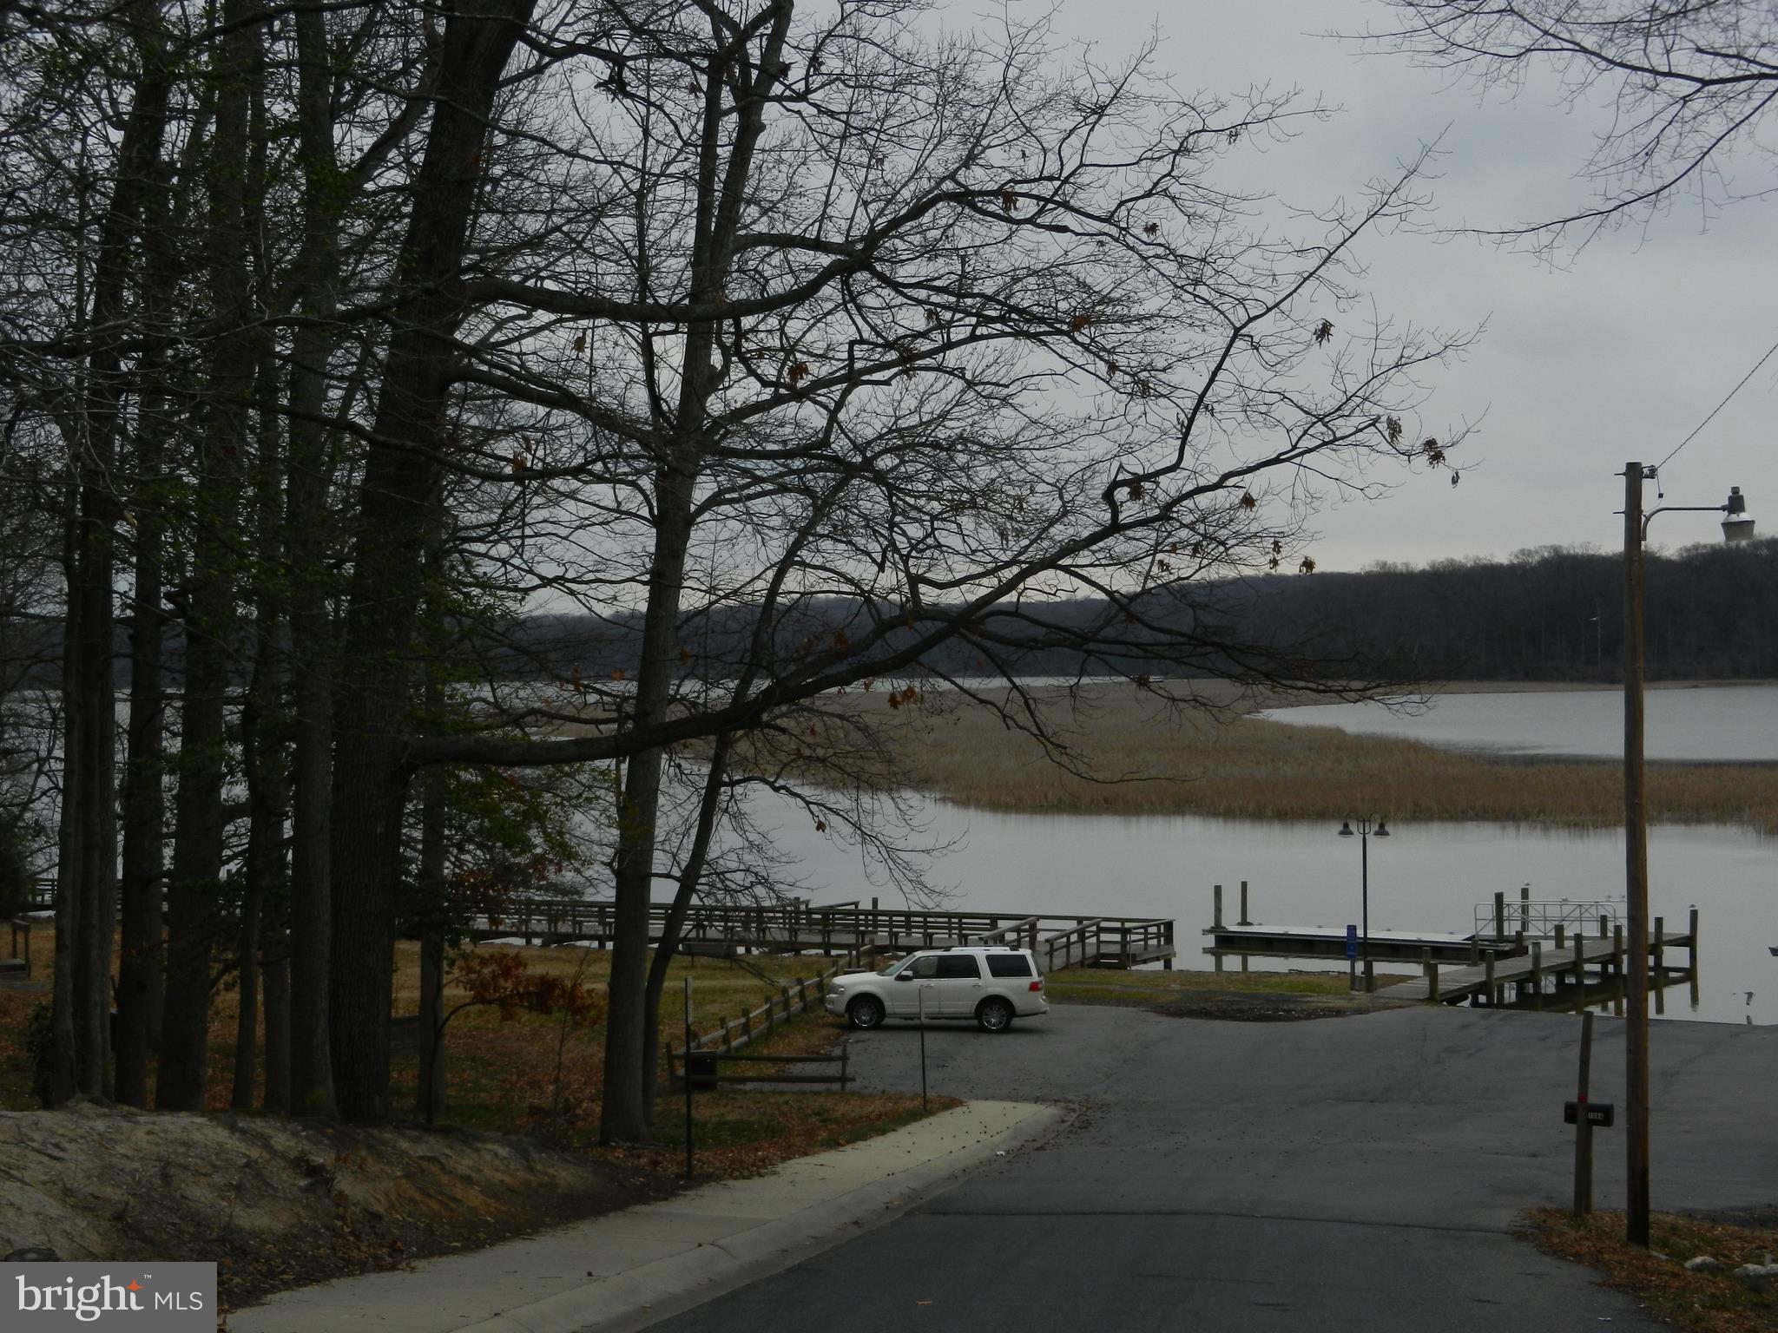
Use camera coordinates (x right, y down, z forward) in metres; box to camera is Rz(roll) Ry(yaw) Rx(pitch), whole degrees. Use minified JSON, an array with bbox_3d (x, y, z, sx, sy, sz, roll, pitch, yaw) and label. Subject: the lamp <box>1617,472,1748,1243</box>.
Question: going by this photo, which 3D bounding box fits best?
[{"bbox_3d":[7.870,1.883,30.500,1.290,7.770,0.360,0,0,0],"label":"lamp"}]

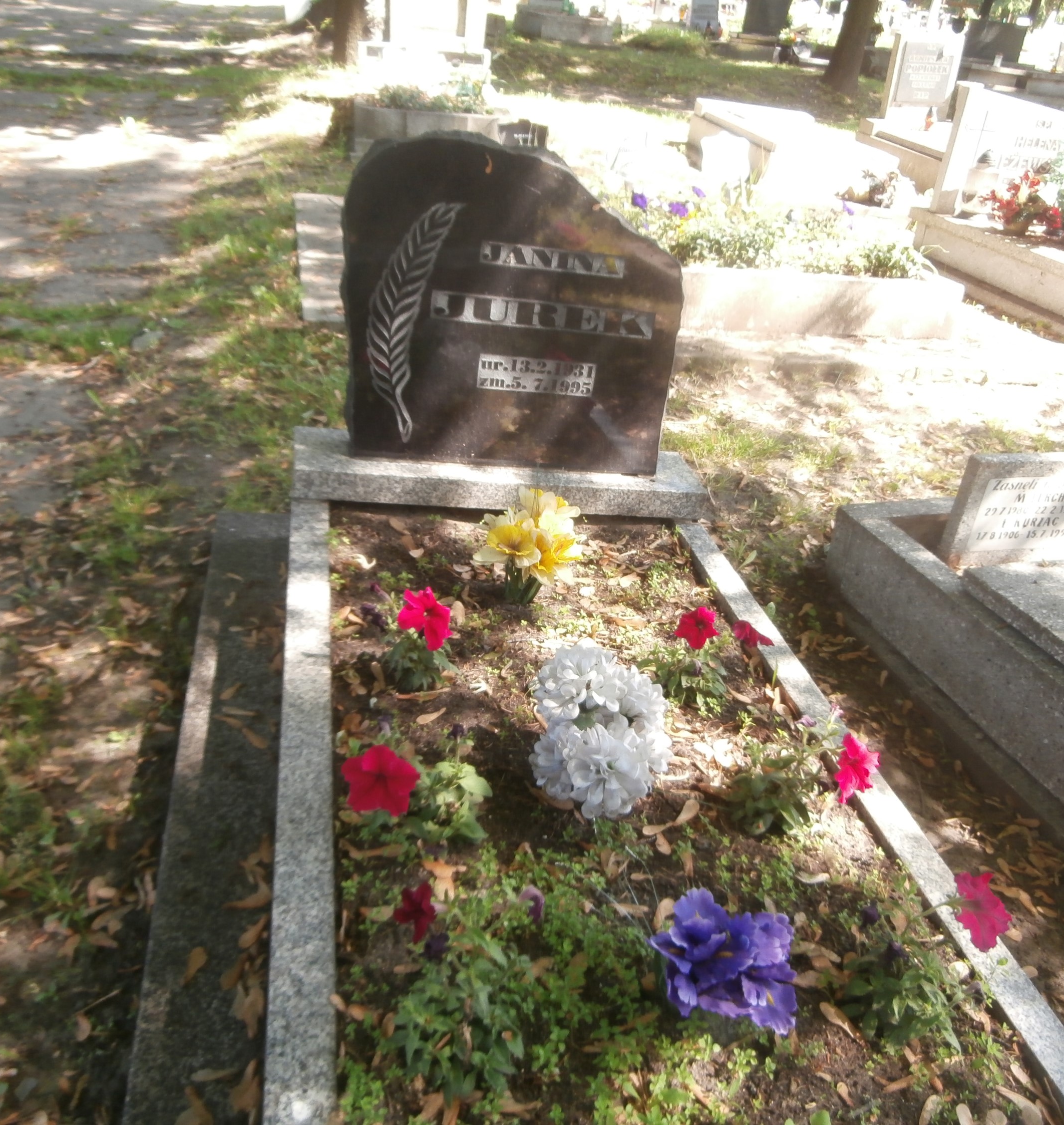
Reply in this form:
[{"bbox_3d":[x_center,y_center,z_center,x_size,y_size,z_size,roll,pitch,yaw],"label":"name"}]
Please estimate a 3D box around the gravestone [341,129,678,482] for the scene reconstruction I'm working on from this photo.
[{"bbox_3d":[-0.049,-0.582,2.472,0.778,0.762,0.103,1,29,-10],"label":"gravestone"}]

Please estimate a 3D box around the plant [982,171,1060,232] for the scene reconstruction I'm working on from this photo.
[{"bbox_3d":[2.723,-2.006,5.789,0.371,0.343,0.306,-1,29,-9],"label":"plant"}]

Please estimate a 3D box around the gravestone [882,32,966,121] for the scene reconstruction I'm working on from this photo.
[{"bbox_3d":[4.016,-5.003,10.712,0.670,0.803,0.165,2,28,-4],"label":"gravestone"}]

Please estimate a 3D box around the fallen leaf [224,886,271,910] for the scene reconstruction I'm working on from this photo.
[{"bbox_3d":[-0.364,0.432,1.336,0.059,0.010,0.023,-12,32,-27],"label":"fallen leaf"}]

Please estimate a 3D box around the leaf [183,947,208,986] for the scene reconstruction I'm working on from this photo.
[{"bbox_3d":[-0.403,0.481,1.241,0.016,0.010,0.054,7,28,5],"label":"leaf"}]

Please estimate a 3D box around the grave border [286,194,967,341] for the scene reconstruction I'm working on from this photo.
[{"bbox_3d":[0.339,-1.391,4.724,2.678,0.268,1.421,-1,29,-11],"label":"grave border"}]

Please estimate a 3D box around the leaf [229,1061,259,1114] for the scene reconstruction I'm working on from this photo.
[{"bbox_3d":[-0.303,0.558,1.110,0.033,0.015,0.059,4,28,-1],"label":"leaf"}]

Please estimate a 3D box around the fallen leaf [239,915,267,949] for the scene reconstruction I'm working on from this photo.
[{"bbox_3d":[-0.346,0.457,1.292,0.016,0.010,0.052,15,30,19],"label":"fallen leaf"}]

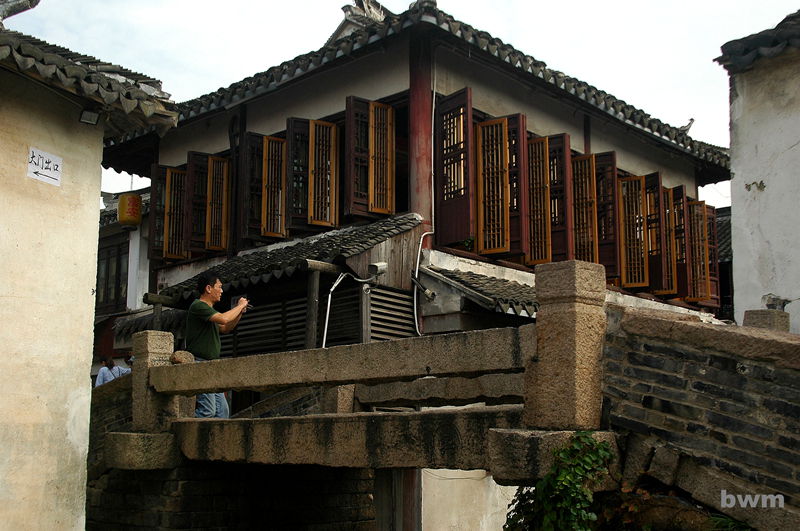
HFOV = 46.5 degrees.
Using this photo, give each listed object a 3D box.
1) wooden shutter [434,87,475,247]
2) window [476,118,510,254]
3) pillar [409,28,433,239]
[{"bbox_3d":[0.577,-1.060,10.039,0.450,1.660,0.070,-10,-15,40],"label":"wooden shutter"},{"bbox_3d":[1.061,-0.918,10.590,0.390,1.560,0.060,-6,-13,29],"label":"window"},{"bbox_3d":[0.227,-1.438,10.064,0.230,2.441,0.230,1,-12,-2],"label":"pillar"}]

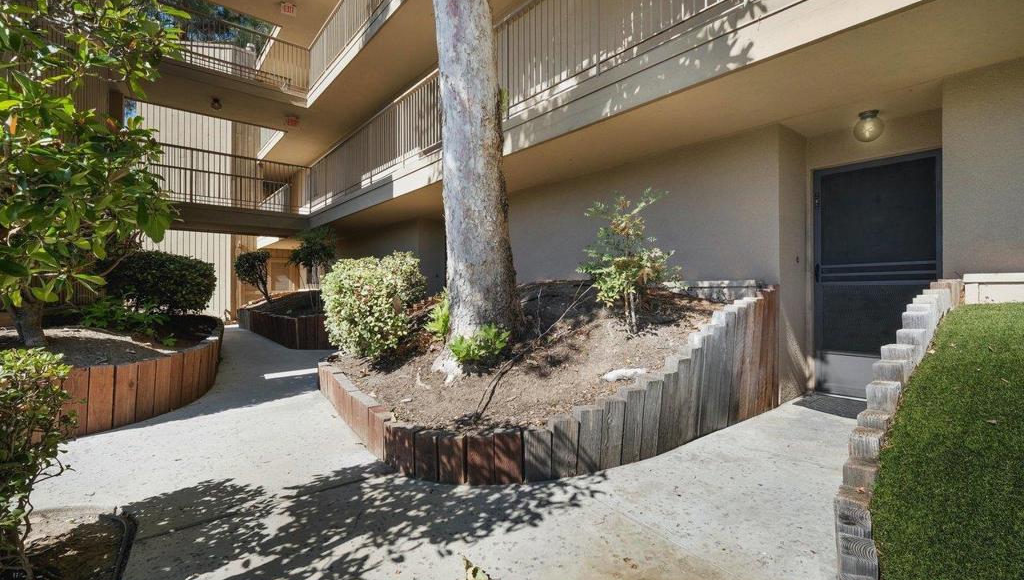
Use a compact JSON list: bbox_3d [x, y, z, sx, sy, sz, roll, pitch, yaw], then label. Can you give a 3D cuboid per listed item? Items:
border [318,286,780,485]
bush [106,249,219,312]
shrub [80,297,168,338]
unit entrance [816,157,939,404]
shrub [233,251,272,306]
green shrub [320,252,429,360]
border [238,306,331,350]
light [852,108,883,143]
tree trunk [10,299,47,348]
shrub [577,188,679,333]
[{"bbox_3d":[-0.418,0.452,4.307,2.950,1.000,4.600,-1,1,-41],"label":"border"},{"bbox_3d":[-5.999,-0.111,7.300,1.350,1.100,1.400,-1,1,-41],"label":"bush"},{"bbox_3d":[-5.088,0.348,5.600,0.870,0.500,1.150,-1,1,-41],"label":"shrub"},{"bbox_3d":[3.037,-0.076,3.601,0.100,2.050,0.840,-1,1,-41],"label":"unit entrance"},{"bbox_3d":[-5.940,-0.287,9.800,0.780,1.300,0.780,-1,1,-41],"label":"shrub"},{"bbox_3d":[-1.445,0.130,4.450,0.980,1.020,1.020,-1,1,-41],"label":"green shrub"},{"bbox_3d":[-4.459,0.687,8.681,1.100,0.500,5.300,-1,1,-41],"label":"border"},{"bbox_3d":[2.775,-1.265,3.320,0.190,0.230,0.190,-1,1,-41],"label":"light"},{"bbox_3d":[-4.251,0.295,3.750,0.200,0.430,0.200,-1,1,-41],"label":"tree trunk"},{"bbox_3d":[0.902,-0.223,3.330,0.720,1.140,0.750,0,0,0],"label":"shrub"}]

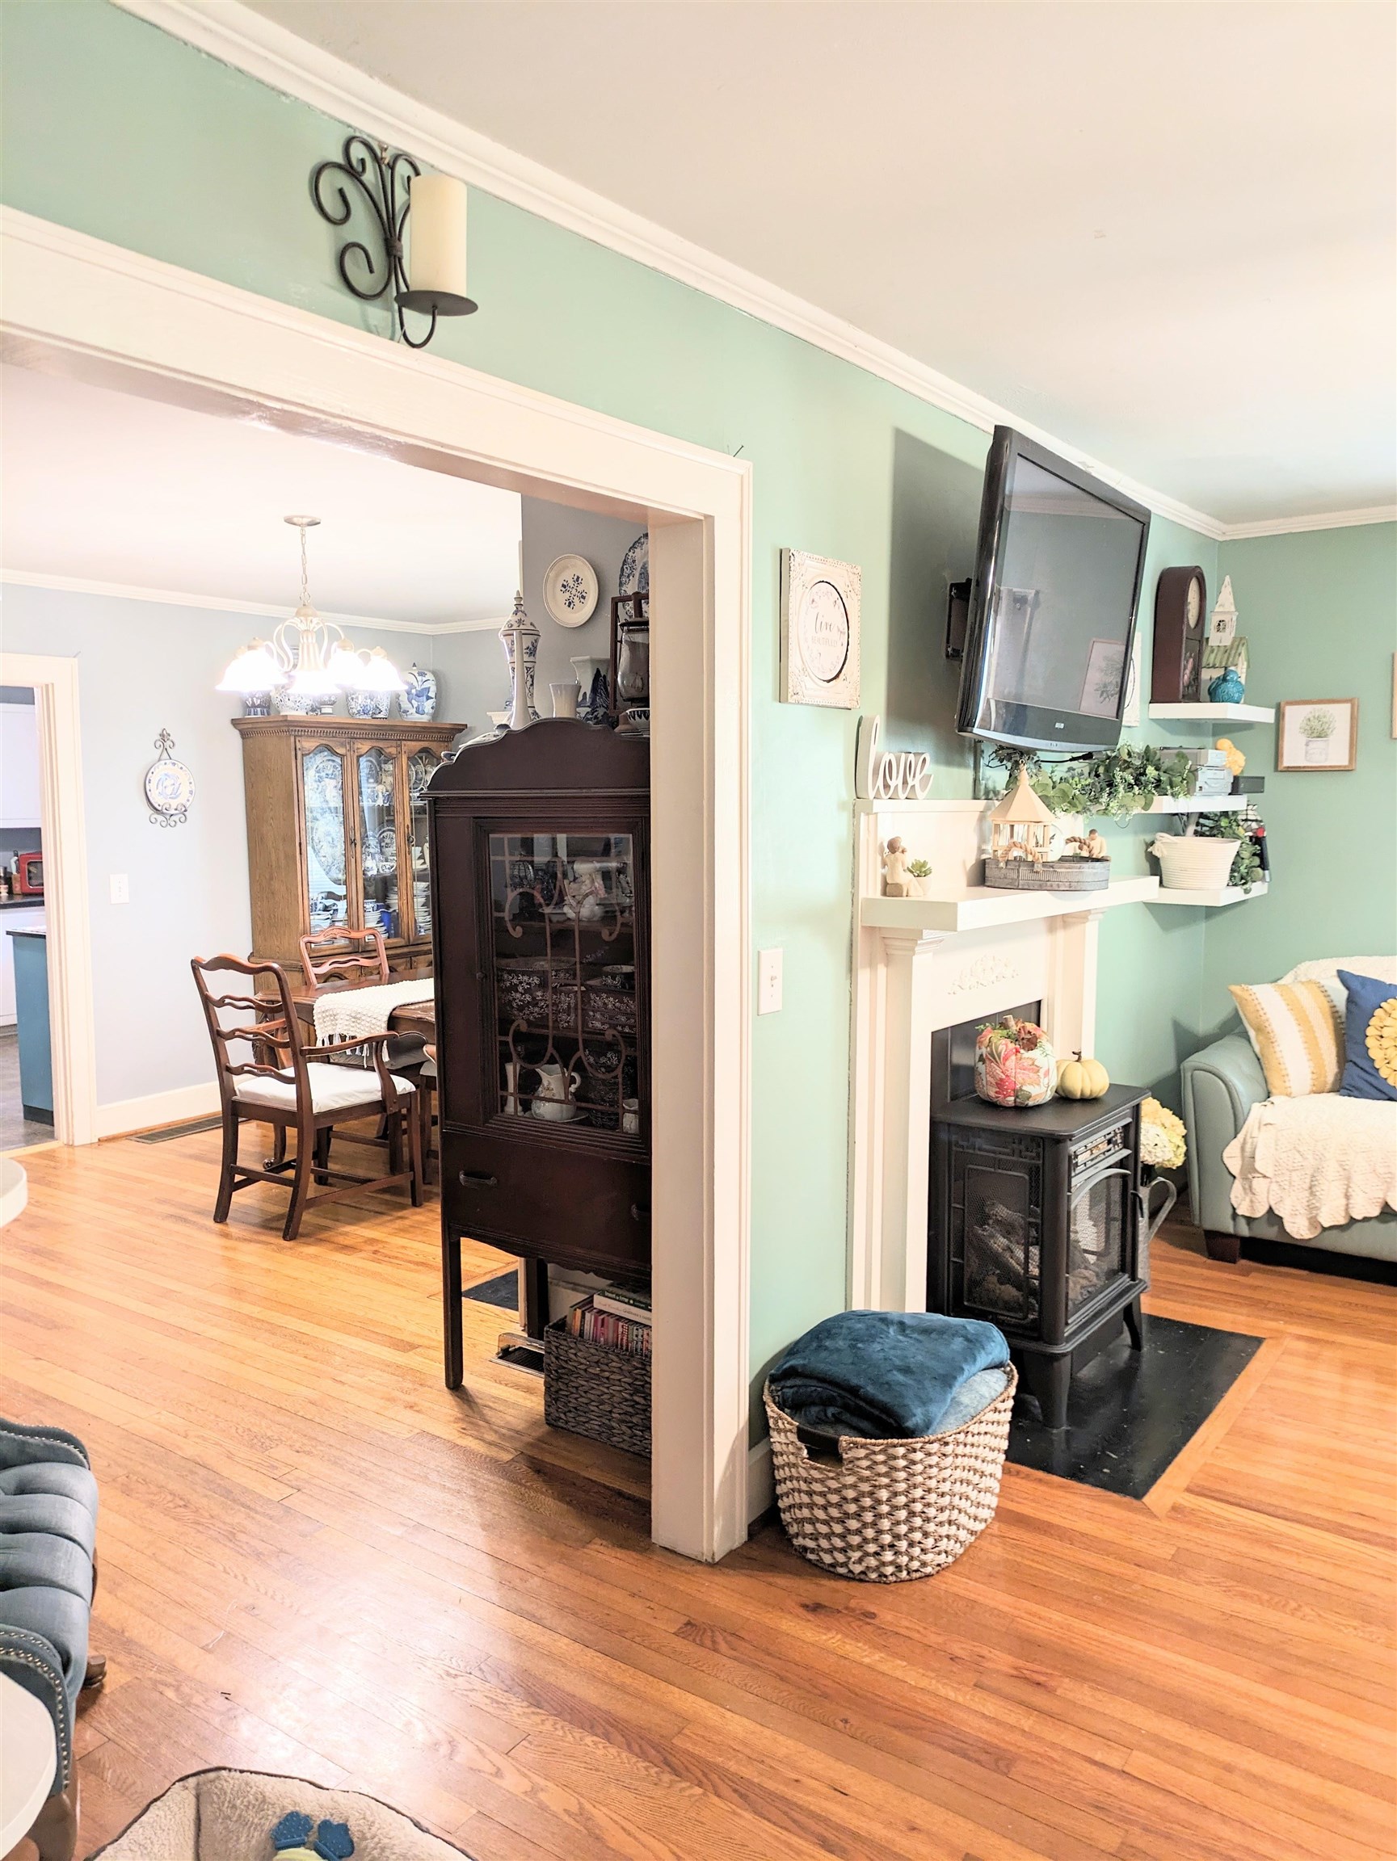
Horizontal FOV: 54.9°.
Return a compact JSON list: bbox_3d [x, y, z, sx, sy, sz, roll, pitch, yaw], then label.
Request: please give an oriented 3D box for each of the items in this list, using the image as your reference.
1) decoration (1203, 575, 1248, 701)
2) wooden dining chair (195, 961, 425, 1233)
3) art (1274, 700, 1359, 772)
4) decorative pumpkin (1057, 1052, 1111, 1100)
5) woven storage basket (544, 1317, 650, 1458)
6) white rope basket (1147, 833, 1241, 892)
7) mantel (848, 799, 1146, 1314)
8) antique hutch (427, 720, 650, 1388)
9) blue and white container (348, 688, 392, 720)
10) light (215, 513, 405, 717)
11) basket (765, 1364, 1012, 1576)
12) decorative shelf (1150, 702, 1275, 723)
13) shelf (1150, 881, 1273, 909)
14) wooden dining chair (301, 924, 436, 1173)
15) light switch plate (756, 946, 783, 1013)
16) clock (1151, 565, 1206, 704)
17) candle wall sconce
[{"bbox_3d":[1.854,-1.022,4.762,0.170,0.455,0.150,4,7,36],"label":"decoration"},{"bbox_3d":[-1.422,0.547,4.850,0.600,0.980,0.650,4,7,34],"label":"wooden dining chair"},{"bbox_3d":[2.159,-0.679,4.704,0.264,0.251,0.025,4,7,37],"label":"art"},{"bbox_3d":[1.030,0.383,3.614,0.155,0.125,0.155,4,7,36],"label":"decorative pumpkin"},{"bbox_3d":[-0.108,1.073,3.232,0.416,0.247,0.302,4,7,37],"label":"woven storage basket"},{"bbox_3d":[1.642,-0.244,4.445,0.272,0.191,0.282,4,7,37],"label":"white rope basket"},{"bbox_3d":[0.832,0.415,3.465,0.252,1.507,1.273,4,7,37],"label":"mantel"},{"bbox_3d":[-0.213,0.345,3.281,0.939,1.685,0.428,4,7,37],"label":"antique hutch"},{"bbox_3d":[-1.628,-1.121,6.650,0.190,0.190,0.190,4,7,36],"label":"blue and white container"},{"bbox_3d":[-1.312,-1.072,4.492,0.630,0.595,0.630,4,7,36],"label":"light"},{"bbox_3d":[0.407,1.090,2.836,0.450,0.320,0.570,4,7,36],"label":"basket"},{"bbox_3d":[1.744,-0.729,4.550,0.250,0.051,0.554,4,7,37],"label":"decorative shelf"},{"bbox_3d":[1.738,-0.137,4.594,0.257,0.051,0.554,4,7,37],"label":"shelf"},{"bbox_3d":[-1.308,0.476,5.617,0.550,0.960,0.500,4,7,36],"label":"wooden dining chair"},{"bbox_3d":[0.149,0.103,2.738,0.012,0.131,0.089,4,7,37],"label":"light switch plate"},{"bbox_3d":[1.596,-0.974,4.455,0.101,0.444,0.211,4,7,37],"label":"clock"},{"bbox_3d":[-0.362,-0.942,1.839,0.165,0.274,0.255,4,7,36],"label":"candle wall sconce"}]

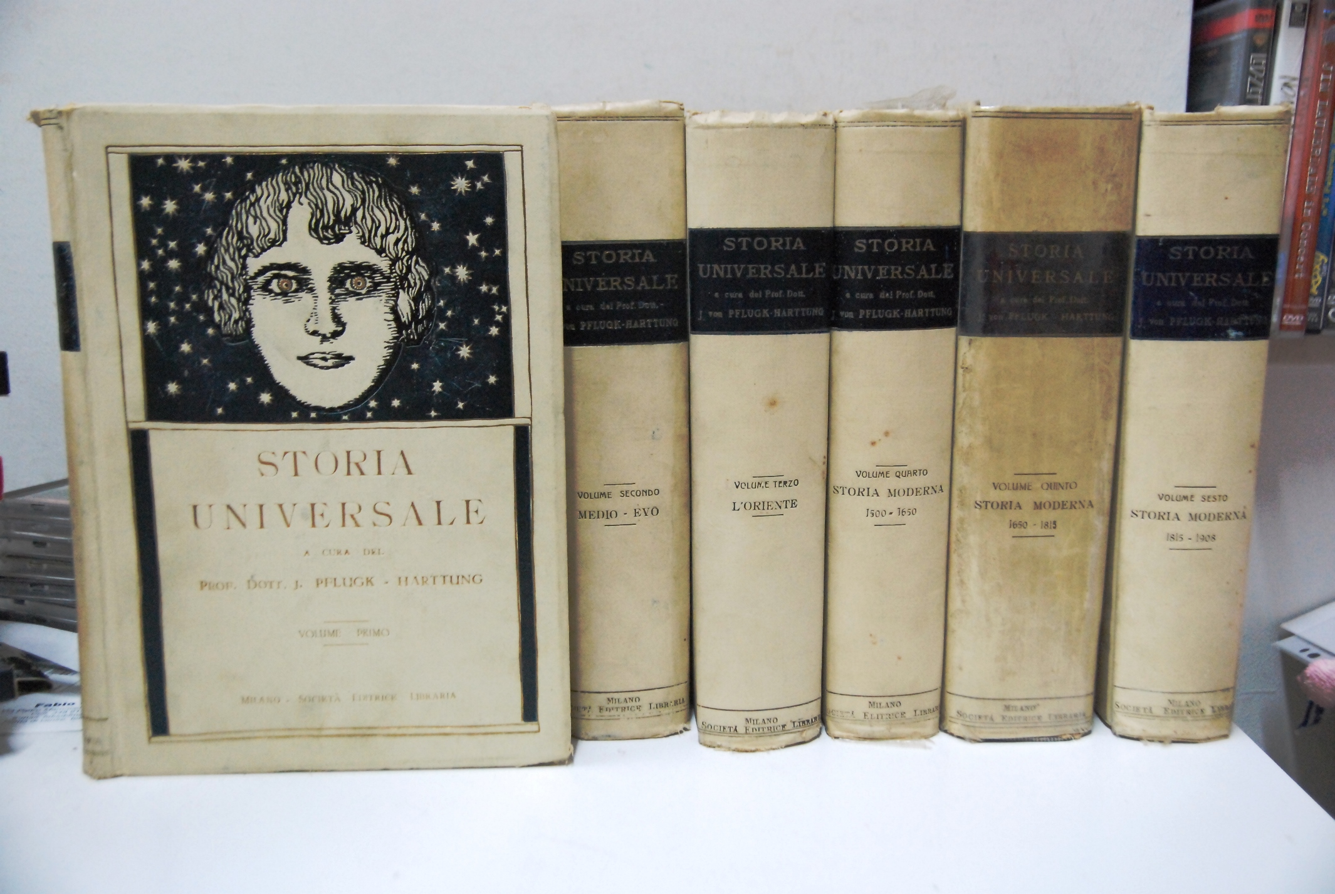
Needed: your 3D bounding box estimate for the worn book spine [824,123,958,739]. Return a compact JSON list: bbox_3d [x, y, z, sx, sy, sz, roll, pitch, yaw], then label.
[{"bbox_3d":[0.094,-0.026,0.745,0.055,0.286,0.205,-1,13,-4],"label":"worn book spine"}]

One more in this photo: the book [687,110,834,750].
[{"bbox_3d":[0.031,-0.023,0.733,0.060,0.286,0.205,-2,13,-6],"label":"book"}]

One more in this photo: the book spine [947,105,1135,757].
[{"bbox_3d":[0.163,-0.026,0.742,0.073,0.287,0.205,0,13,-1],"label":"book spine"}]

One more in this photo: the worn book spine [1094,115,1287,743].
[{"bbox_3d":[0.234,-0.026,0.742,0.061,0.287,0.205,0,13,-1],"label":"worn book spine"}]

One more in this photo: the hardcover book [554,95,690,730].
[{"bbox_3d":[-0.032,-0.026,0.745,0.062,0.288,0.205,-2,13,-6],"label":"hardcover book"}]

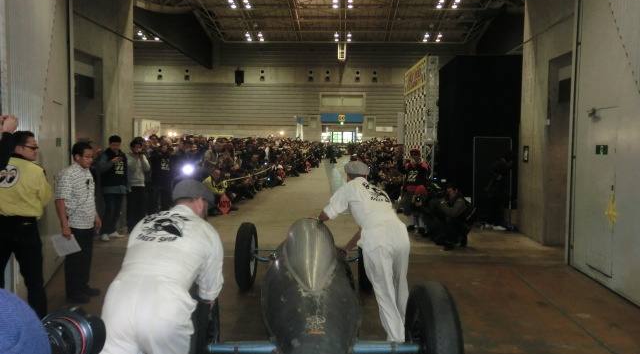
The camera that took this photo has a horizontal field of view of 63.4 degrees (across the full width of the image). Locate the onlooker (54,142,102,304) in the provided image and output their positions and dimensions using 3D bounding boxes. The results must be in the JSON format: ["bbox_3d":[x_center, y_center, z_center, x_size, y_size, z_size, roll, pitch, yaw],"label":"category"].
[{"bbox_3d":[-2.513,0.450,5.372,0.400,1.660,0.520,2,4,15],"label":"onlooker"}]

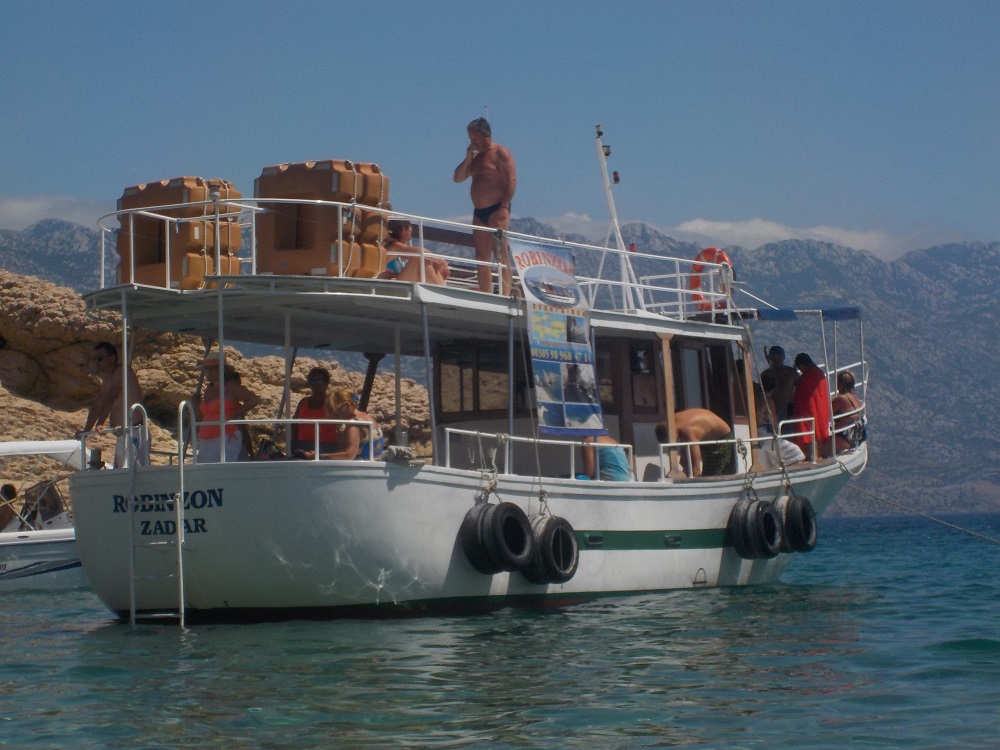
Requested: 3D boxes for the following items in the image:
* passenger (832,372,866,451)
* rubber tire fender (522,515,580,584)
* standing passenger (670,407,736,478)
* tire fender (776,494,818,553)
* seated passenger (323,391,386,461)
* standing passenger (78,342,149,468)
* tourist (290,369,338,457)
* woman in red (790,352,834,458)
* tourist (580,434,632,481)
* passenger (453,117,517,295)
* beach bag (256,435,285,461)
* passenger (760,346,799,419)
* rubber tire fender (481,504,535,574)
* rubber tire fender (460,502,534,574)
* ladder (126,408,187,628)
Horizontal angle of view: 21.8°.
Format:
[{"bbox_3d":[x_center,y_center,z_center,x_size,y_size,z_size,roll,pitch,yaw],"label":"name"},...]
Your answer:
[{"bbox_3d":[4.091,0.455,30.700,0.580,0.980,0.470,-4,-4,34],"label":"passenger"},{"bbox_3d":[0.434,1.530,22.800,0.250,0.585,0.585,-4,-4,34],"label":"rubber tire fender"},{"bbox_3d":[2.148,0.975,28.000,0.820,1.200,0.520,0,-4,-22],"label":"standing passenger"},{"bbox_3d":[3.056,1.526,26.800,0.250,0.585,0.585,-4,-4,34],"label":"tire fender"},{"bbox_3d":[-1.181,0.741,21.363,0.580,1.262,0.460,-3,-3,17],"label":"seated passenger"},{"bbox_3d":[-3.165,0.566,21.451,0.580,1.689,0.500,-1,-3,-12],"label":"standing passenger"},{"bbox_3d":[-1.682,0.551,23.700,0.500,1.250,0.550,-1,-3,-5],"label":"tourist"},{"bbox_3d":[3.484,0.534,28.854,0.420,1.572,0.470,-2,-3,14],"label":"woman in red"},{"bbox_3d":[1.057,0.915,26.300,0.650,1.030,0.500,-1,-4,-18],"label":"tourist"},{"bbox_3d":[-0.136,-1.572,24.400,0.520,1.700,0.380,-5,-5,44],"label":"passenger"},{"bbox_3d":[-1.871,0.632,21.200,0.290,0.270,0.180,0,-3,-18],"label":"beach bag"},{"bbox_3d":[3.194,0.518,29.551,0.460,1.700,0.310,-3,-3,18],"label":"passenger"},{"bbox_3d":[0.068,1.391,22.250,0.180,0.585,0.585,-4,-4,36],"label":"rubber tire fender"},{"bbox_3d":[-0.023,1.503,23.900,0.360,0.630,0.630,-4,-4,35],"label":"rubber tire fender"},{"bbox_3d":[-2.964,1.250,22.500,0.510,1.950,0.280,-4,-4,30],"label":"ladder"}]

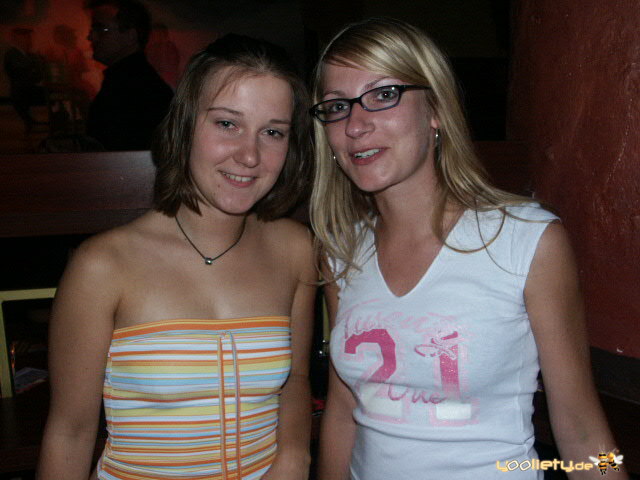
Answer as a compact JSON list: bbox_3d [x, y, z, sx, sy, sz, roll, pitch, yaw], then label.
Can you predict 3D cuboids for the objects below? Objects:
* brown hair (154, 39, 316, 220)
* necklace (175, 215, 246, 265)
[{"bbox_3d":[-0.124,-0.156,0.880,0.210,0.245,0.210,5,7,-19],"label":"brown hair"},{"bbox_3d":[-0.153,-0.005,0.885,0.112,0.080,0.110,0,9,-16],"label":"necklace"}]

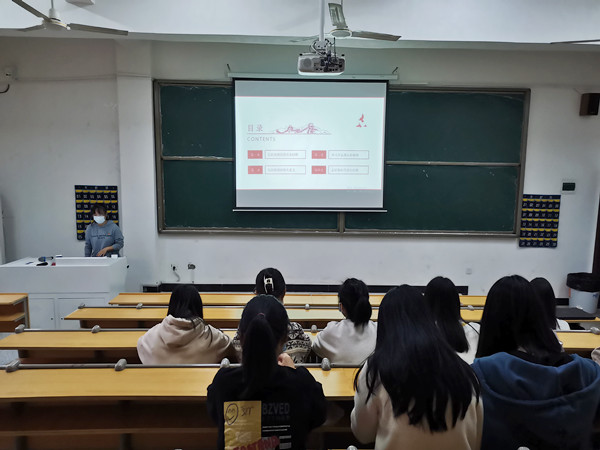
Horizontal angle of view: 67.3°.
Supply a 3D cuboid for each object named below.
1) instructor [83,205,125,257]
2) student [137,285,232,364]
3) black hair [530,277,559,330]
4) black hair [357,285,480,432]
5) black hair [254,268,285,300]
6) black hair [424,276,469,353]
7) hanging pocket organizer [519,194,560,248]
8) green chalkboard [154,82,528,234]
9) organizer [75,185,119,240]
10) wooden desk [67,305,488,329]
[{"bbox_3d":[-2.367,0.522,5.526,0.480,1.550,0.350,-1,7,-14],"label":"instructor"},{"bbox_3d":[-0.597,0.882,2.437,0.500,1.150,0.620,1,7,-2],"label":"student"},{"bbox_3d":[1.765,0.596,3.307,0.200,0.410,0.230,1,7,-2],"label":"black hair"},{"bbox_3d":[0.387,0.436,1.471,0.345,0.440,0.270,1,7,-2],"label":"black hair"},{"bbox_3d":[-0.154,0.319,2.353,0.170,0.200,0.210,1,7,-2],"label":"black hair"},{"bbox_3d":[0.782,0.480,2.406,0.205,0.385,0.240,1,7,-2],"label":"black hair"},{"bbox_3d":[3.511,-0.047,6.553,0.570,0.765,0.030,1,7,-2],"label":"hanging pocket organizer"},{"bbox_3d":[0.626,-0.891,6.335,5.230,2.110,0.100,1,7,-2],"label":"green chalkboard"},{"bbox_3d":[-2.836,-0.158,6.312,0.580,0.770,0.030,1,7,-2],"label":"organizer"},{"bbox_3d":[0.063,1.045,3.675,3.680,0.750,0.380,1,7,-2],"label":"wooden desk"}]

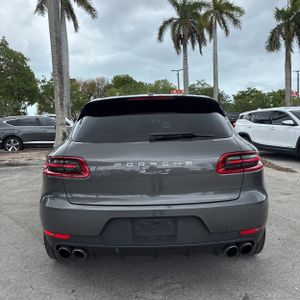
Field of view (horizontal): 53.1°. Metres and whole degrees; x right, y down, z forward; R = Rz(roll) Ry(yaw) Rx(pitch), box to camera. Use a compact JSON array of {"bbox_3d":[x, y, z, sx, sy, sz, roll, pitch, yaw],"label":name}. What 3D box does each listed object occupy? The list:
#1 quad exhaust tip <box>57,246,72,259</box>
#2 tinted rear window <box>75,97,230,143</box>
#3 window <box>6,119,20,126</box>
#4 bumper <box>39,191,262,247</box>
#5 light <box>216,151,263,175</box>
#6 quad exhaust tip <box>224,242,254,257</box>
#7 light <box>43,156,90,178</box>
[{"bbox_3d":[-0.604,0.732,2.169,0.100,0.095,0.120,-1,6,0],"label":"quad exhaust tip"},{"bbox_3d":[0.015,-0.241,2.257,1.170,0.340,0.260,-1,6,0],"label":"tinted rear window"},{"bbox_3d":[-5.453,-1.099,12.050,0.560,0.310,0.120,-1,6,0],"label":"window"},{"bbox_3d":[0.035,0.475,2.233,1.820,0.370,0.430,-1,6,0],"label":"bumper"},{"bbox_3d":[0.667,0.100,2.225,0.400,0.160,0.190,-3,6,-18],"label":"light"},{"bbox_3d":[0.646,0.705,2.169,0.210,0.095,0.120,-1,6,0],"label":"quad exhaust tip"},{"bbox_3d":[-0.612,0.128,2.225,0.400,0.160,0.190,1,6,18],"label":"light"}]

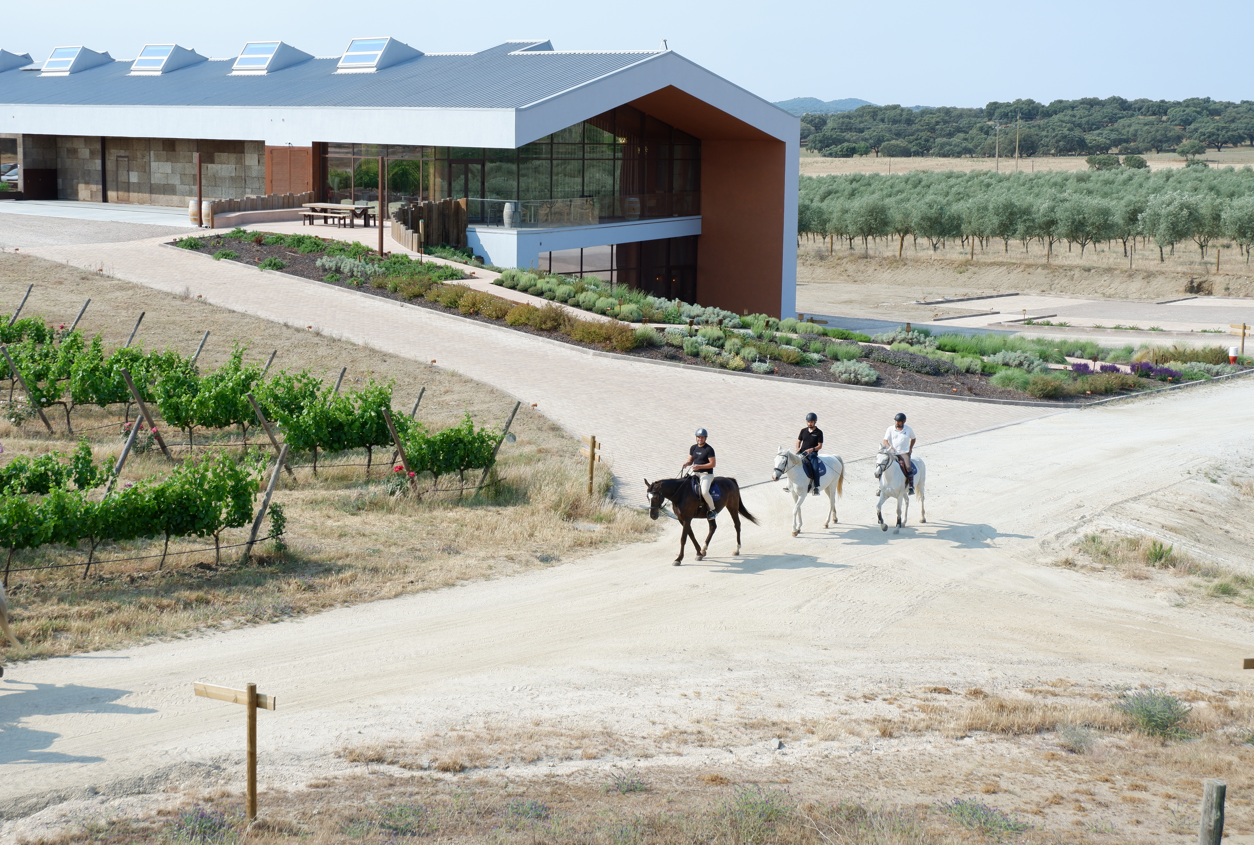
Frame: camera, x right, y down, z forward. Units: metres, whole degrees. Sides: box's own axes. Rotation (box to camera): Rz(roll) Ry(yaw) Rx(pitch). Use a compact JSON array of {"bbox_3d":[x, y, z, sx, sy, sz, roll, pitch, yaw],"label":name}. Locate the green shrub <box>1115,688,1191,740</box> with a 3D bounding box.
[{"bbox_3d":[7.108,3.873,25.083,1.000,0.580,0.880,1,9,0],"label":"green shrub"}]

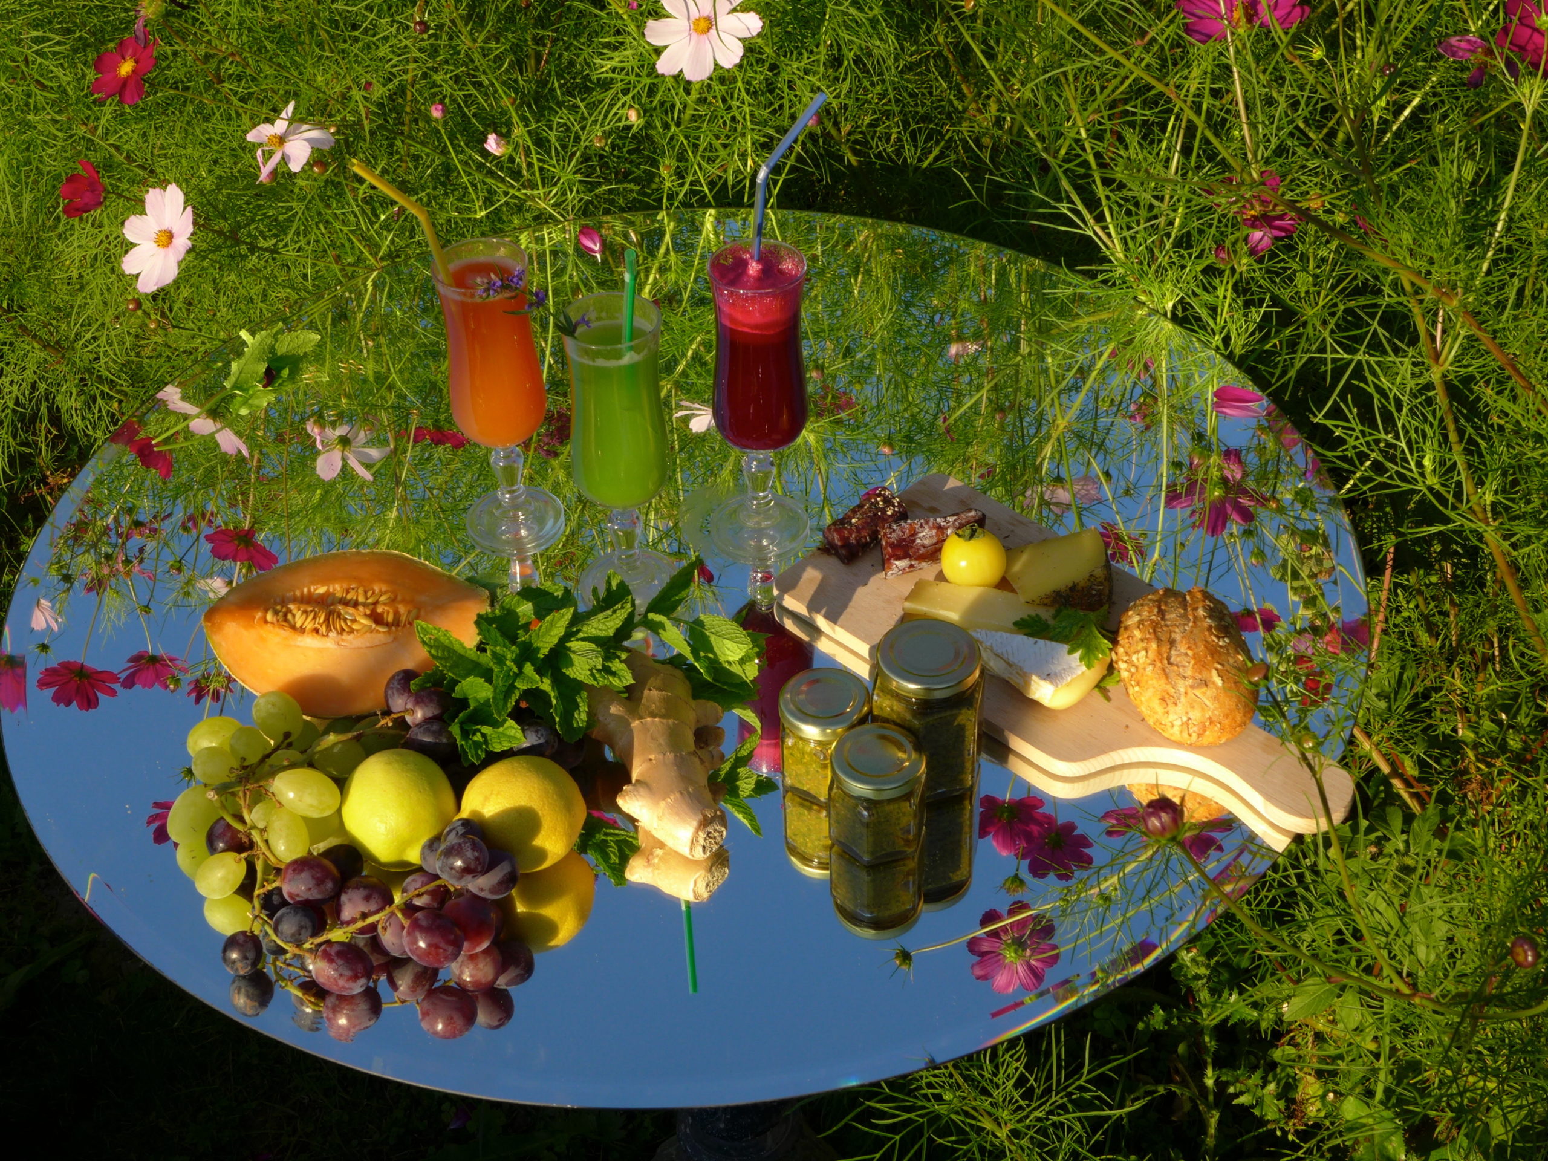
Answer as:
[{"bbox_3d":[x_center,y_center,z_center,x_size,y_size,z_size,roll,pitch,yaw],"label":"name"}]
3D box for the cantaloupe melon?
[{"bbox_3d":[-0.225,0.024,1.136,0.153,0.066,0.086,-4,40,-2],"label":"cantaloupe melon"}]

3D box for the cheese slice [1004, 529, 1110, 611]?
[{"bbox_3d":[0.156,-0.001,1.154,0.058,0.032,0.038,-18,43,-18],"label":"cheese slice"}]

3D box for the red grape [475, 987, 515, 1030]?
[{"bbox_3d":[-0.132,0.201,0.983,0.022,0.023,0.024,-1,40,1],"label":"red grape"}]

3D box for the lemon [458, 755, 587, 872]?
[{"bbox_3d":[-0.128,0.119,1.070,0.067,0.058,0.060,0,40,0],"label":"lemon"}]

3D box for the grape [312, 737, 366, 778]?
[{"bbox_3d":[-0.217,0.089,1.059,0.029,0.022,0.022,-1,40,1],"label":"grape"}]

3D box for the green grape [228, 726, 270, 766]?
[{"bbox_3d":[-0.264,0.083,1.057,0.021,0.021,0.024,-1,40,1],"label":"green grape"}]

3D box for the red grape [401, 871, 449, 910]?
[{"bbox_3d":[-0.167,0.148,1.004,0.024,0.022,0.023,-1,40,1],"label":"red grape"}]

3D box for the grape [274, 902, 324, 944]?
[{"bbox_3d":[-0.223,0.160,0.979,0.021,0.021,0.022,-1,40,1],"label":"grape"}]

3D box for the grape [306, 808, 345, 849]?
[{"bbox_3d":[-0.234,0.125,1.081,0.028,0.026,0.027,0,40,0],"label":"grape"}]

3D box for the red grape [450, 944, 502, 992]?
[{"bbox_3d":[-0.144,0.188,1.019,0.026,0.025,0.026,0,40,0],"label":"red grape"}]

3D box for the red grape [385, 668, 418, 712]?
[{"bbox_3d":[-0.188,0.057,1.073,0.021,0.024,0.022,-1,40,1],"label":"red grape"}]

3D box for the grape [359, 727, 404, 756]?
[{"bbox_3d":[-0.213,0.086,1.132,0.028,0.025,0.026,0,40,0],"label":"grape"}]

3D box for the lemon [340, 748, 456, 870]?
[{"bbox_3d":[-0.185,0.112,1.032,0.058,0.058,0.063,-16,42,-15],"label":"lemon"}]

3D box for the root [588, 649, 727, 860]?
[{"bbox_3d":[-0.059,0.080,1.079,0.070,0.045,0.138,-8,40,-6],"label":"root"}]

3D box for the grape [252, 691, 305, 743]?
[{"bbox_3d":[-0.265,0.073,1.127,0.027,0.028,0.028,0,40,0],"label":"grape"}]

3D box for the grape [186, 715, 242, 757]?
[{"bbox_3d":[-0.289,0.080,1.087,0.028,0.023,0.024,-1,40,1],"label":"grape"}]

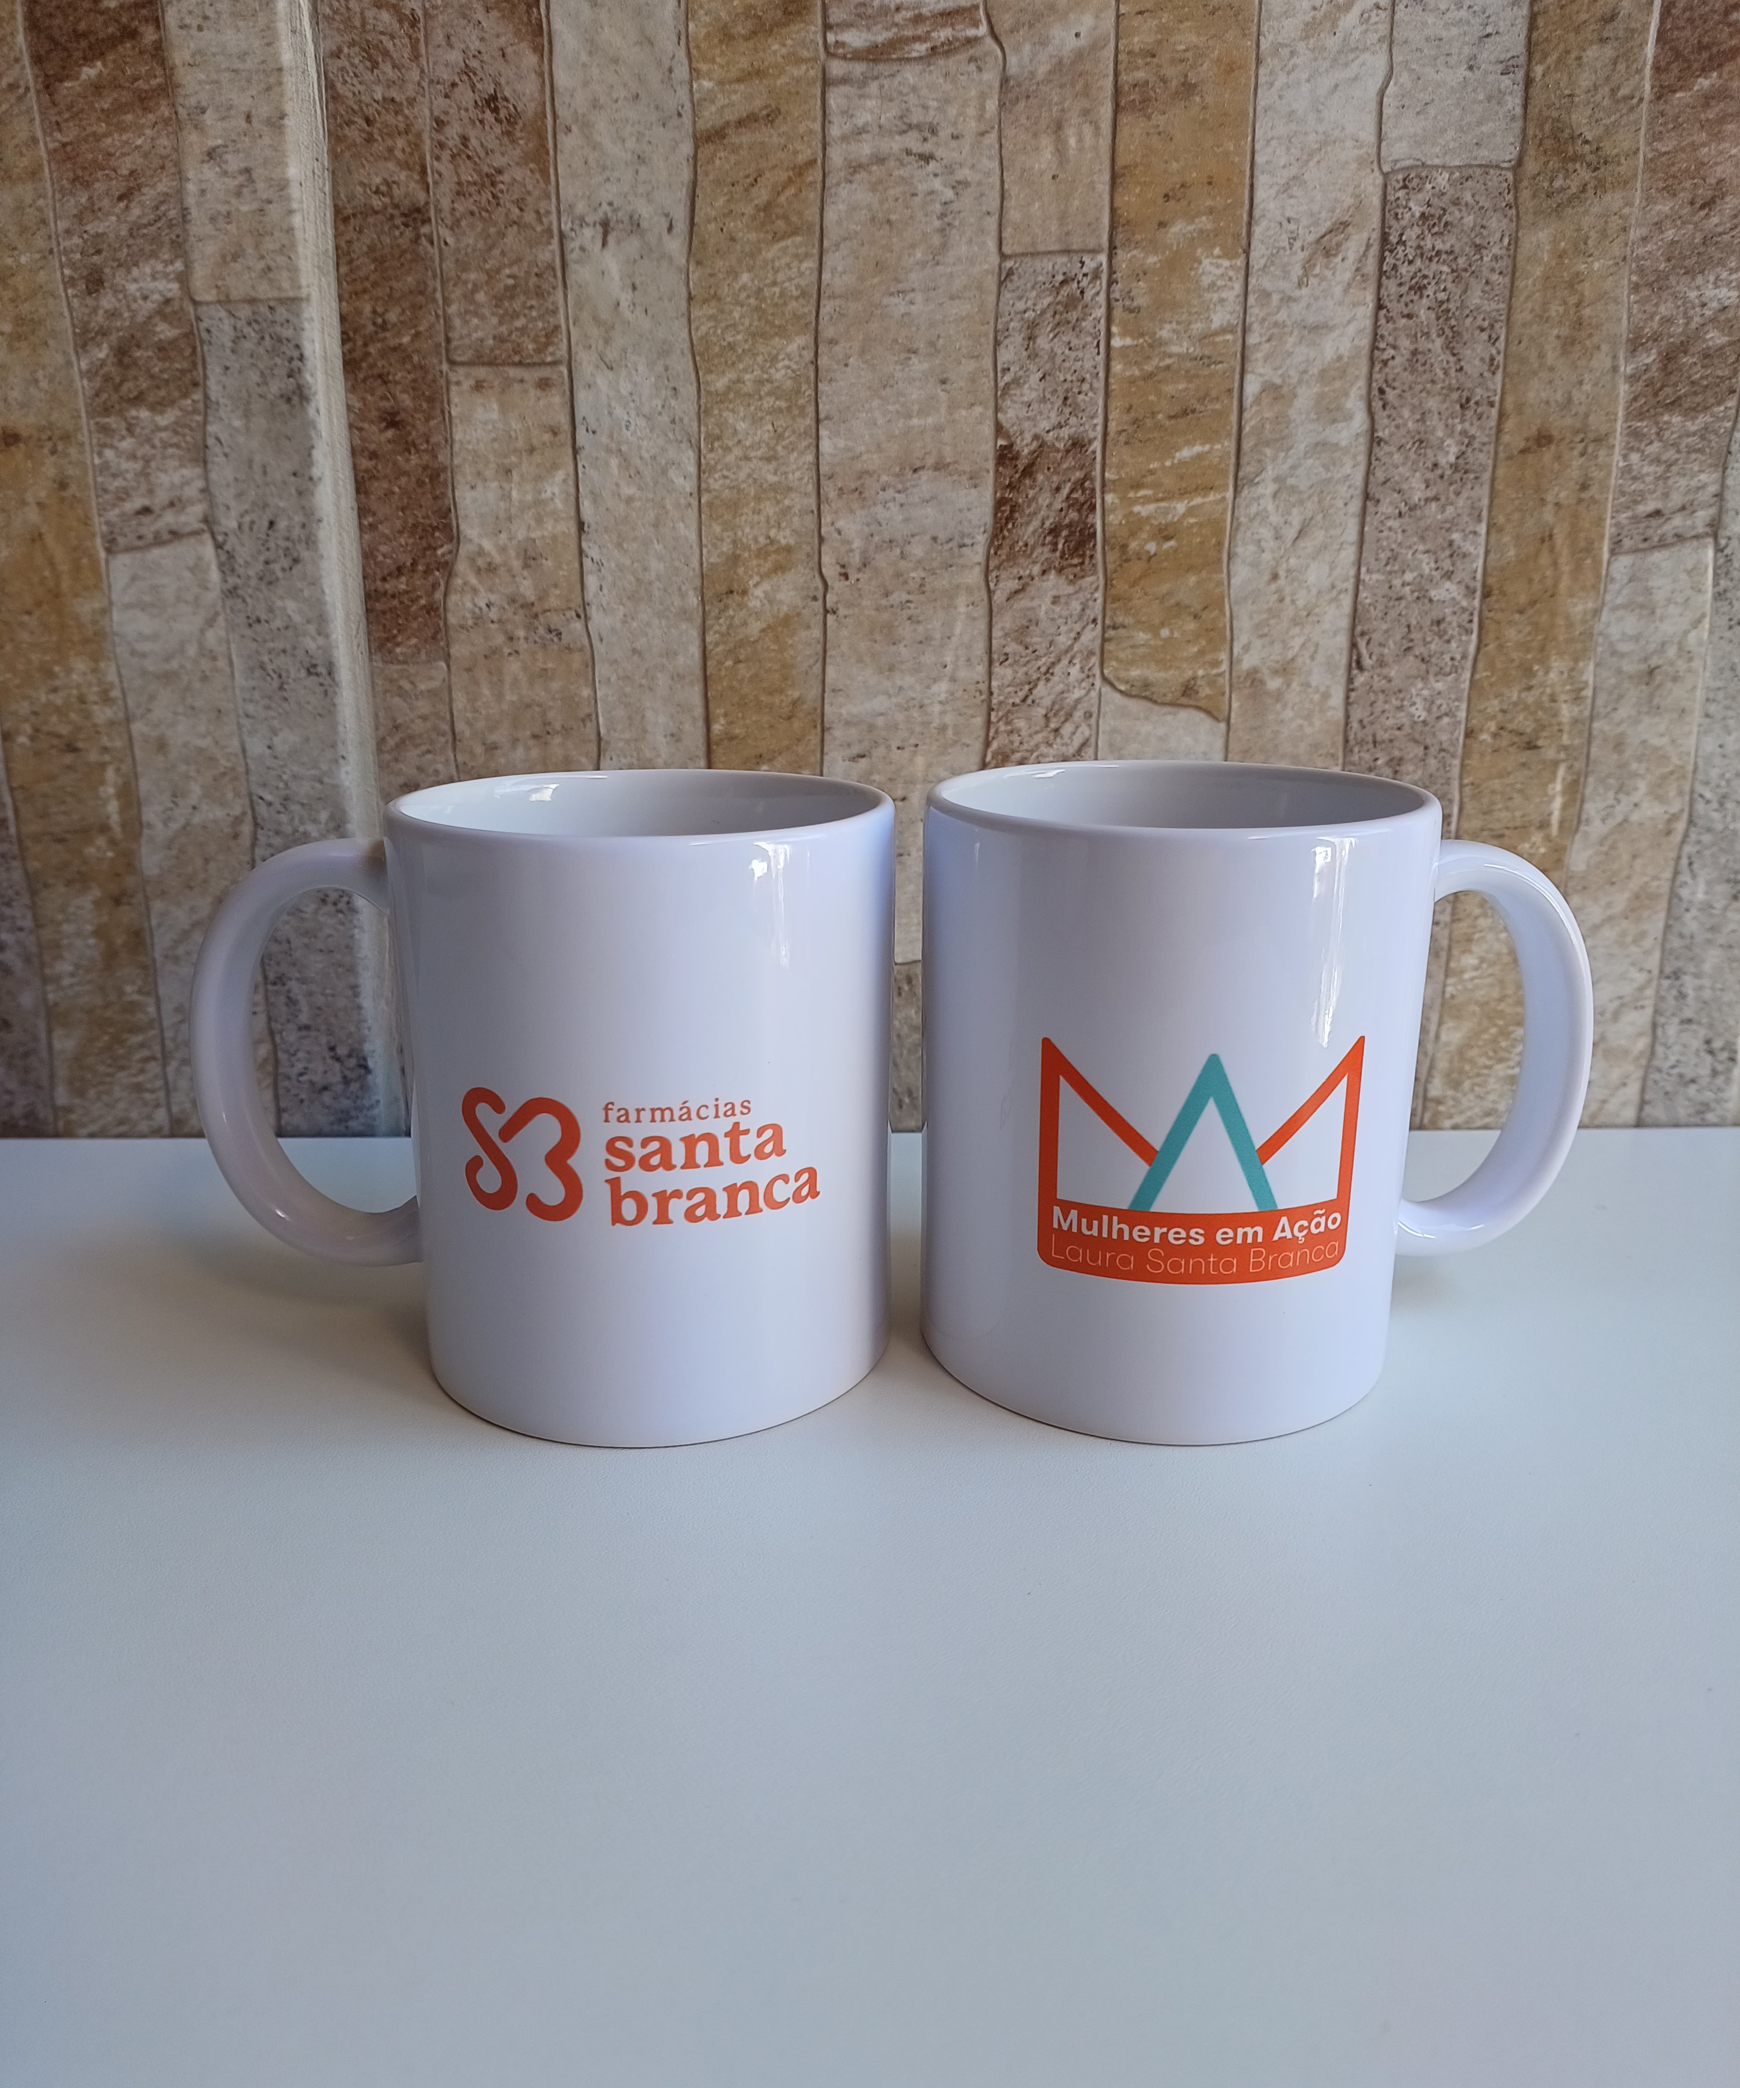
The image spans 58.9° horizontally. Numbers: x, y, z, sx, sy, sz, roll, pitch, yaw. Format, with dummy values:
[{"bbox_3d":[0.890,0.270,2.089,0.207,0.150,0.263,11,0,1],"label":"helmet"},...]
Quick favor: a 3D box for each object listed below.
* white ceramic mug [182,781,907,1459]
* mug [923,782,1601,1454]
[{"bbox_3d":[-0.055,0.005,0.263,0.118,0.095,0.081,-1,17,0],"label":"white ceramic mug"},{"bbox_3d":[0.068,0.004,0.265,0.118,0.095,0.081,-2,17,-6],"label":"mug"}]

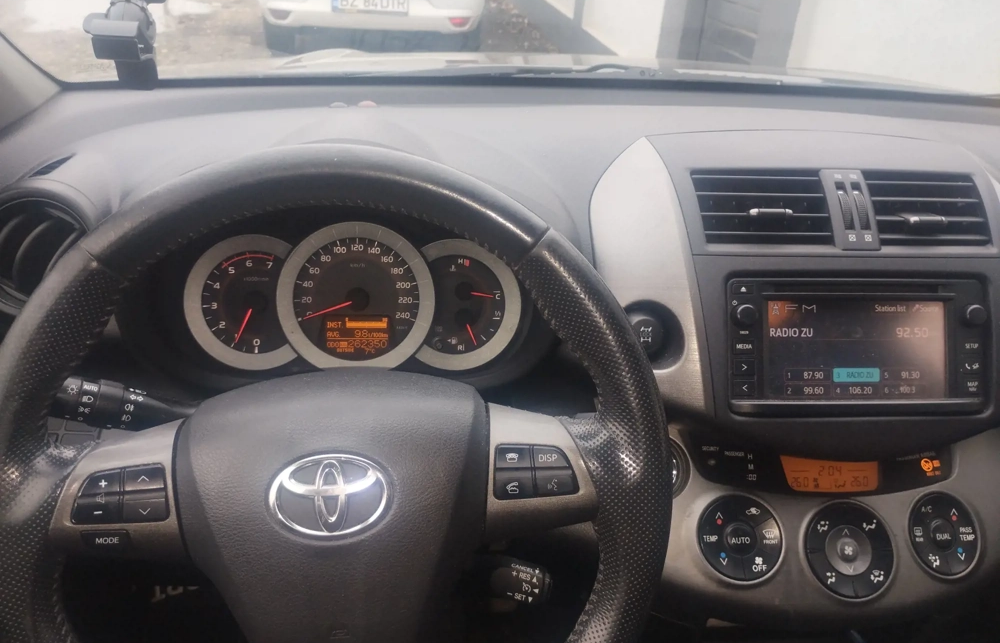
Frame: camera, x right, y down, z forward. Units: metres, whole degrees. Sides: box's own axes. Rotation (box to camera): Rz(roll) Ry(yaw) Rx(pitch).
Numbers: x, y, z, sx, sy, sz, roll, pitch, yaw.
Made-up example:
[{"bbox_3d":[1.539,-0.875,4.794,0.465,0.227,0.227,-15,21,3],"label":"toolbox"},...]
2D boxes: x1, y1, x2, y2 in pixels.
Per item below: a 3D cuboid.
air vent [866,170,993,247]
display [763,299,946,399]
[{"bbox_3d":[0.328,-0.084,0.631,0.099,0.025,0.064,1,68,-7],"label":"air vent"},{"bbox_3d":[0.261,0.021,0.601,0.138,0.074,0.012,1,-4,-5],"label":"display"}]

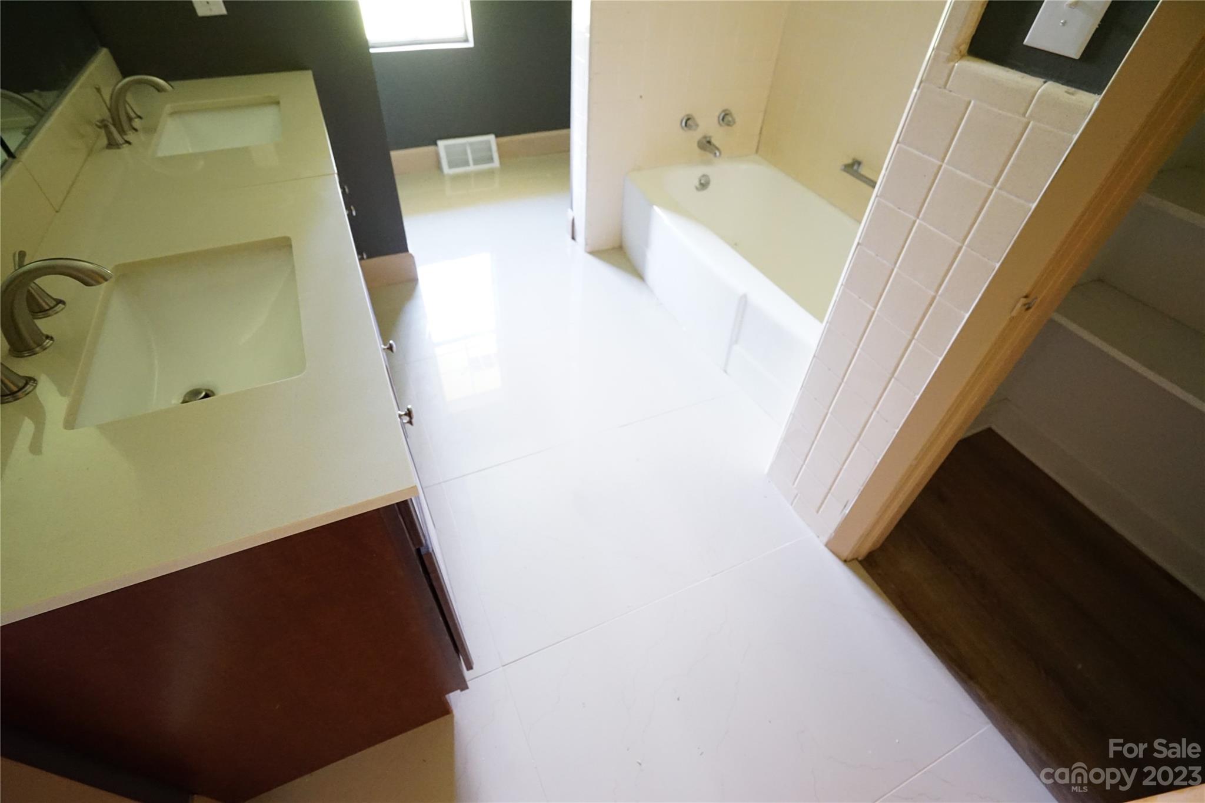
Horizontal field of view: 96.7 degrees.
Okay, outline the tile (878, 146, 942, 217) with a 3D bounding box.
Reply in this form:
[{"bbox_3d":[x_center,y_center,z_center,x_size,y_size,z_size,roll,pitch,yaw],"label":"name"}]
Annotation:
[{"bbox_3d":[0.614,-0.435,1.069,0.009,0.107,0.109,-16,47,-18],"label":"tile"}]

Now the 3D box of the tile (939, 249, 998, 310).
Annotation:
[{"bbox_3d":[0.699,-0.231,1.024,0.010,0.108,0.068,-16,47,-19],"label":"tile"}]

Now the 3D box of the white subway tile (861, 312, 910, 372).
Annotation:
[{"bbox_3d":[0.647,-0.131,1.223,0.009,0.107,0.107,-16,47,-18],"label":"white subway tile"}]

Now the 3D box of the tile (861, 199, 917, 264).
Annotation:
[{"bbox_3d":[0.615,-0.360,1.153,0.010,0.108,0.110,-16,47,-18],"label":"tile"}]

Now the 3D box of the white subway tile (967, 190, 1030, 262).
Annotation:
[{"bbox_3d":[0.703,-0.310,0.948,0.010,0.108,0.068,-16,47,-19],"label":"white subway tile"}]

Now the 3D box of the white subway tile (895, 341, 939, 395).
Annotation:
[{"bbox_3d":[0.690,-0.073,1.175,0.010,0.108,0.069,-16,47,-18],"label":"white subway tile"}]

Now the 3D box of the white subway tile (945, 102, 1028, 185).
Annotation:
[{"bbox_3d":[0.662,-0.444,0.923,0.009,0.107,0.107,-16,47,-18],"label":"white subway tile"}]

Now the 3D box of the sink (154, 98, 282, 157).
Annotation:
[{"bbox_3d":[-1.101,-0.741,1.617,0.335,0.165,0.480,-16,47,-18],"label":"sink"}]

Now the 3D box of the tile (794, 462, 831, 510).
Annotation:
[{"bbox_3d":[0.636,0.262,1.615,0.010,0.108,0.108,-16,47,-19],"label":"tile"}]

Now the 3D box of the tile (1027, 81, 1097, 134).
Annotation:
[{"bbox_3d":[0.705,-0.447,0.816,0.021,0.050,0.078,-16,47,-18],"label":"tile"}]

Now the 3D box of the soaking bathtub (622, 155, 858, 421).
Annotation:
[{"bbox_3d":[0.739,-0.564,2.365,0.820,0.394,1.560,-16,47,-18],"label":"soaking bathtub"}]

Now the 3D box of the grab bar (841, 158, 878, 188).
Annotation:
[{"bbox_3d":[1.143,-0.891,2.195,0.065,0.050,0.400,-16,47,-18],"label":"grab bar"}]

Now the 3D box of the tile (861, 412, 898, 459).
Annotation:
[{"bbox_3d":[0.683,0.084,1.327,0.010,0.108,0.069,-16,47,-18],"label":"tile"}]

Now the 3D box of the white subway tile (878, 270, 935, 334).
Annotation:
[{"bbox_3d":[0.651,-0.209,1.148,0.009,0.107,0.107,-16,47,-18],"label":"white subway tile"}]

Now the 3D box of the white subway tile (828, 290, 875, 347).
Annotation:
[{"bbox_3d":[0.609,-0.203,1.306,0.010,0.108,0.110,-16,47,-19],"label":"white subway tile"}]

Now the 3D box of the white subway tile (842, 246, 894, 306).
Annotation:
[{"bbox_3d":[0.612,-0.281,1.230,0.010,0.108,0.110,-16,47,-19],"label":"white subway tile"}]

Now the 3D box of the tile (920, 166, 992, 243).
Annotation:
[{"bbox_3d":[0.665,-0.367,1.006,0.010,0.108,0.108,-16,47,-19],"label":"tile"}]

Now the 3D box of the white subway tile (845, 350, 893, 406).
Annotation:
[{"bbox_3d":[0.650,-0.053,1.309,0.010,0.108,0.108,-16,47,-18],"label":"white subway tile"}]

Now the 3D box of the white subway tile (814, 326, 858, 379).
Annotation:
[{"bbox_3d":[0.604,-0.124,1.381,0.010,0.108,0.110,-16,47,-18],"label":"white subway tile"}]

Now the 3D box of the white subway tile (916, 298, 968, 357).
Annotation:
[{"bbox_3d":[0.695,-0.152,1.101,0.010,0.108,0.068,-16,47,-19],"label":"white subway tile"}]

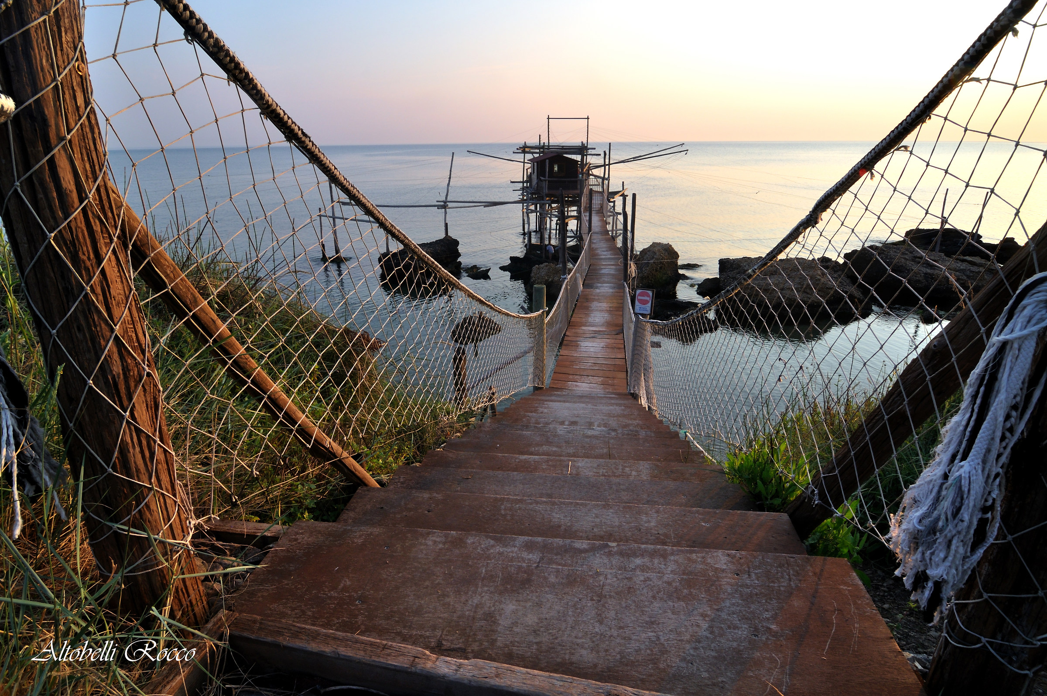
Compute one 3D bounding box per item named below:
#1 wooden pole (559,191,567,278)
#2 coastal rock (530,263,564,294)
[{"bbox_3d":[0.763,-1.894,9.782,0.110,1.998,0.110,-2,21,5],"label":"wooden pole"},{"bbox_3d":[1.576,-4.213,30.818,2.250,1.500,2.100,0,21,3],"label":"coastal rock"}]

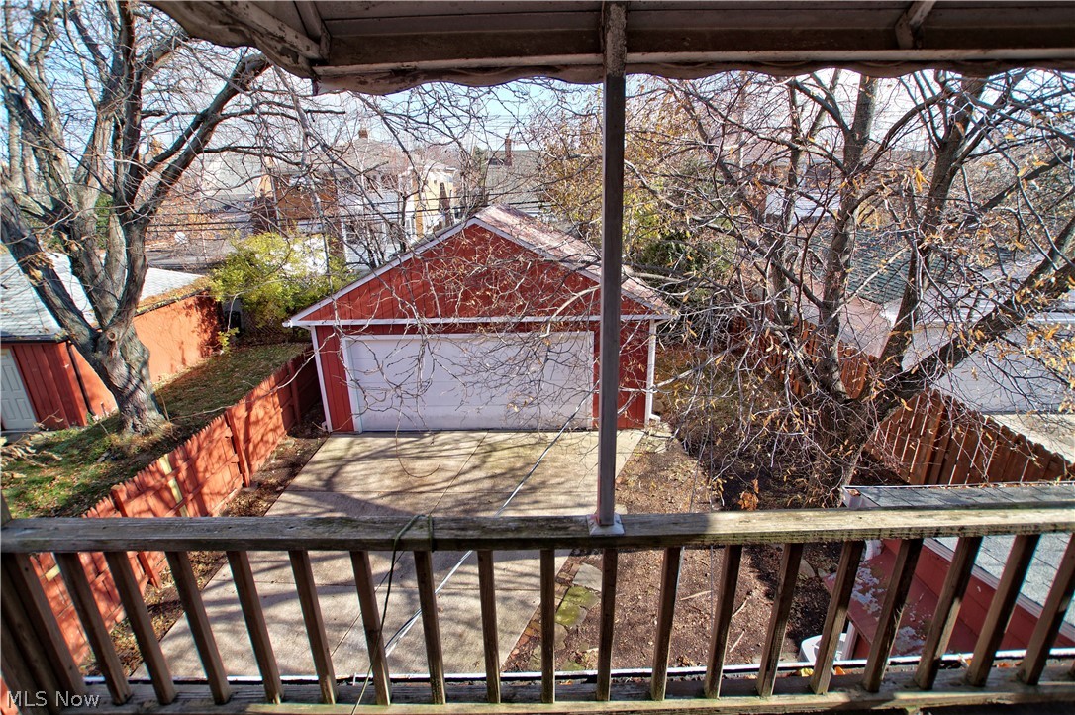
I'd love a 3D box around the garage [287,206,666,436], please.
[{"bbox_3d":[-1.065,-1.591,12.414,7.550,4.430,6.400,-1,20,1],"label":"garage"}]

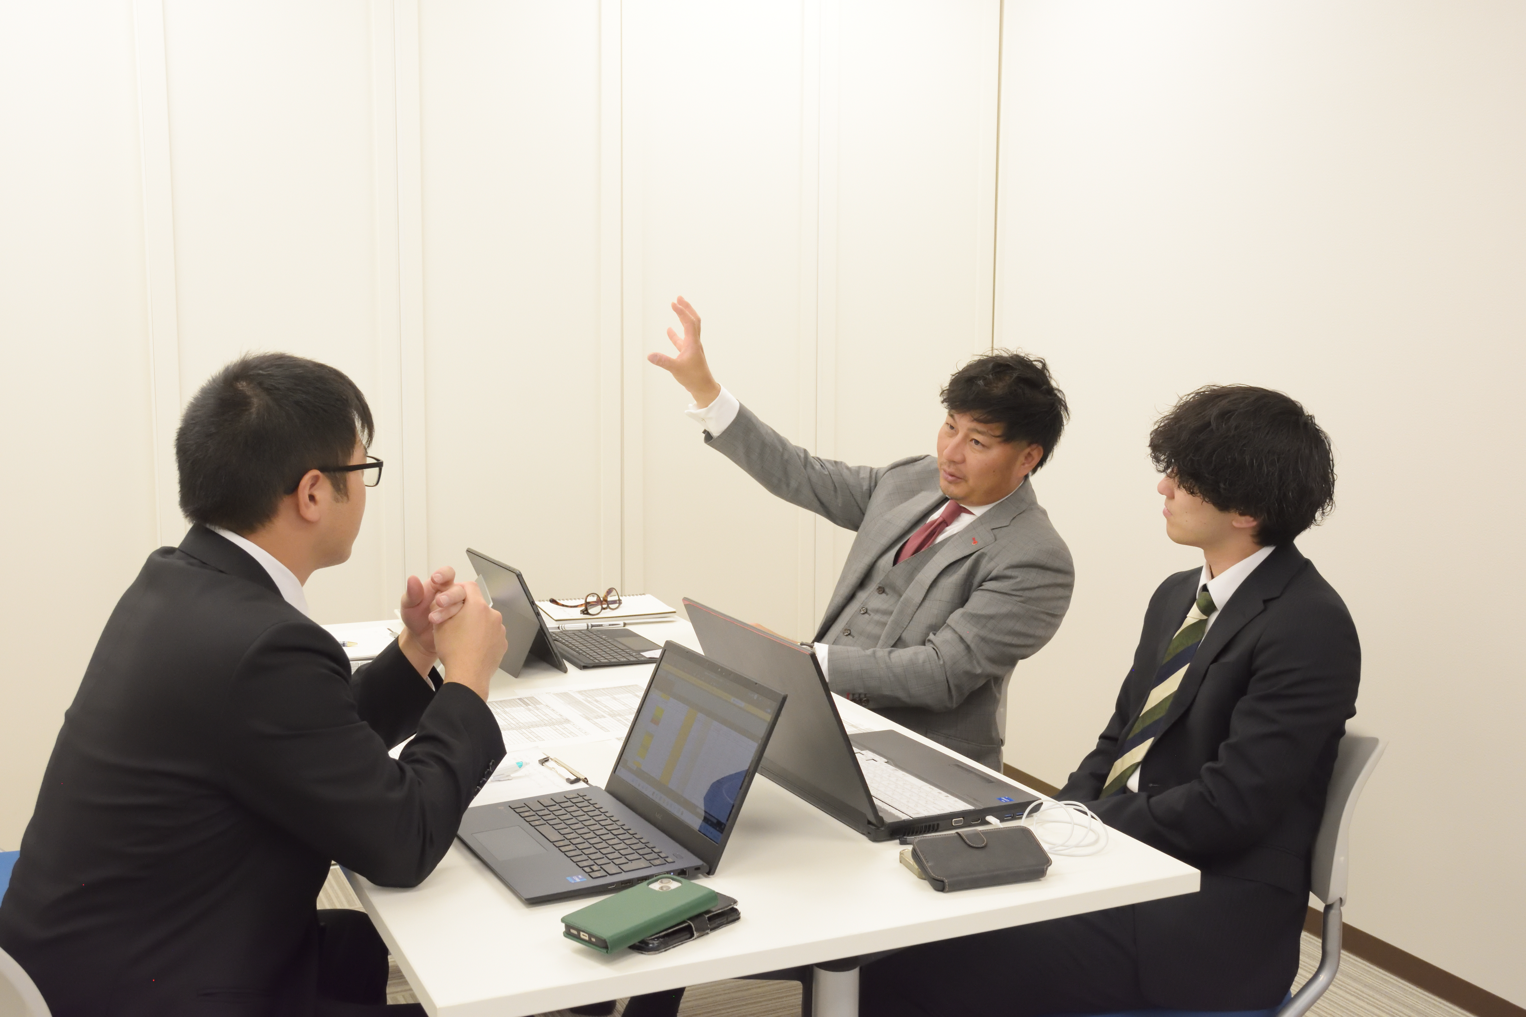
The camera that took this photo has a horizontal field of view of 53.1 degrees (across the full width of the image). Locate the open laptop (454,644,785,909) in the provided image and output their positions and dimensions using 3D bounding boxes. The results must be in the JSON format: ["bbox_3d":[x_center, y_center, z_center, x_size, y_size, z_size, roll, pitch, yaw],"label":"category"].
[{"bbox_3d":[-0.189,0.303,1.834,0.322,0.205,0.326,-3,8,-28],"label":"open laptop"}]

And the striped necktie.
[{"bbox_3d":[0.548,0.270,2.145,0.050,0.350,0.090,27,-5,-19],"label":"striped necktie"}]

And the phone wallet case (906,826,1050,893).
[{"bbox_3d":[0.252,0.401,1.747,0.138,0.018,0.076,-2,25,-18],"label":"phone wallet case"}]

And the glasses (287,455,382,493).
[{"bbox_3d":[-0.540,-0.039,1.766,0.143,0.042,0.145,6,9,39],"label":"glasses"}]

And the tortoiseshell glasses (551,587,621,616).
[{"bbox_3d":[-0.388,0.188,3.208,0.140,0.047,0.138,5,8,33],"label":"tortoiseshell glasses"}]

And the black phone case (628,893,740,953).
[{"bbox_3d":[-0.095,0.428,1.591,0.076,0.019,0.138,7,9,42],"label":"black phone case"}]

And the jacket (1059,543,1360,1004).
[{"bbox_3d":[0.631,0.359,2.183,0.425,0.610,0.455,-2,7,-19],"label":"jacket"}]

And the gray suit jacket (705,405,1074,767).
[{"bbox_3d":[0.272,0.168,2.653,0.480,0.750,0.520,-6,9,-42],"label":"gray suit jacket"}]

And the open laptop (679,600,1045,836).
[{"bbox_3d":[0.124,0.261,2.030,0.344,0.247,0.364,-3,8,-27],"label":"open laptop"}]

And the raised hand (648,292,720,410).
[{"bbox_3d":[-0.134,-0.264,2.580,0.108,0.178,0.090,-11,3,9],"label":"raised hand"}]

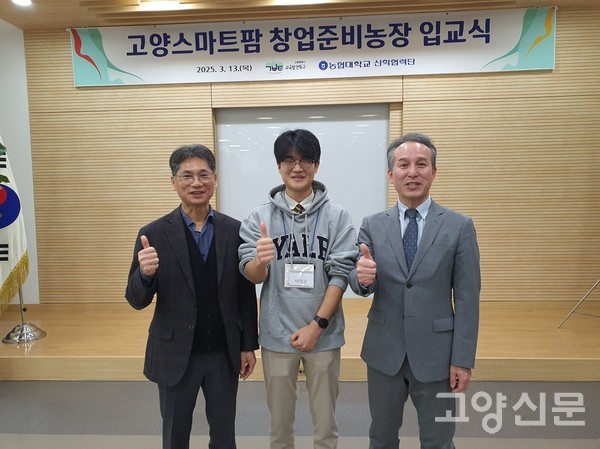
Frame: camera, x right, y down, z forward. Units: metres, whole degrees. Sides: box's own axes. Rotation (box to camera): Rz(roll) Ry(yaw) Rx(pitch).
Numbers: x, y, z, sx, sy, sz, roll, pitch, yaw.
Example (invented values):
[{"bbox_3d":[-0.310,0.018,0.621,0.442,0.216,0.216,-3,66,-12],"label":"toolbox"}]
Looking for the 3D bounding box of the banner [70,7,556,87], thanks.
[{"bbox_3d":[0.078,-2.069,5.304,5.682,0.689,0.020,-1,4,3],"label":"banner"}]

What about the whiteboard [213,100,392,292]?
[{"bbox_3d":[0.027,-0.248,5.522,2.081,2.352,0.040,-1,4,3],"label":"whiteboard"}]

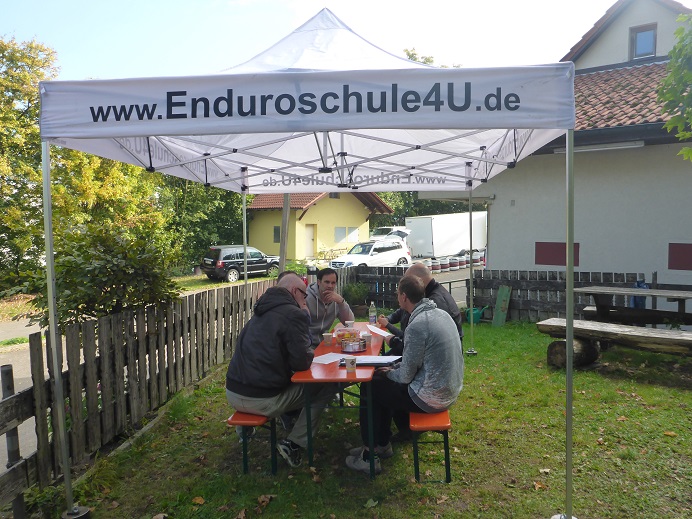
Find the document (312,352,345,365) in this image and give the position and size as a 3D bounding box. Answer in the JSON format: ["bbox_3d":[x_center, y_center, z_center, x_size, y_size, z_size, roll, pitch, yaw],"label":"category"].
[{"bbox_3d":[-0.115,0.690,3.972,0.210,0.006,0.297,2,3,36],"label":"document"}]

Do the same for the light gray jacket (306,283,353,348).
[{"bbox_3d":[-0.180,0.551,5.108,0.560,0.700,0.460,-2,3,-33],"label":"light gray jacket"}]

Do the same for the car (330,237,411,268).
[{"bbox_3d":[1.360,-0.079,29.523,4.550,1.680,1.850,-7,7,-40],"label":"car"}]

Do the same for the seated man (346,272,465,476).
[{"bbox_3d":[0.420,0.791,3.917,0.820,1.360,0.580,1,3,21],"label":"seated man"}]

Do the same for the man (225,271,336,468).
[{"bbox_3d":[-0.470,0.785,3.956,0.780,1.370,0.580,-1,3,-18],"label":"man"}]

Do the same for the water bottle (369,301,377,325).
[{"bbox_3d":[0.257,0.520,5.387,0.070,0.228,0.070,0,2,0],"label":"water bottle"}]

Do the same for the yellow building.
[{"bbox_3d":[-1.850,-2.818,38.516,8.100,5.500,6.600,-2,3,-45],"label":"yellow building"}]

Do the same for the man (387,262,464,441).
[{"bbox_3d":[0.600,0.735,4.535,0.760,1.420,0.560,1,3,16],"label":"man"}]

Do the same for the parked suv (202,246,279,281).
[{"bbox_3d":[-5.550,0.190,30.034,1.880,1.760,4.600,2,3,41],"label":"parked suv"}]

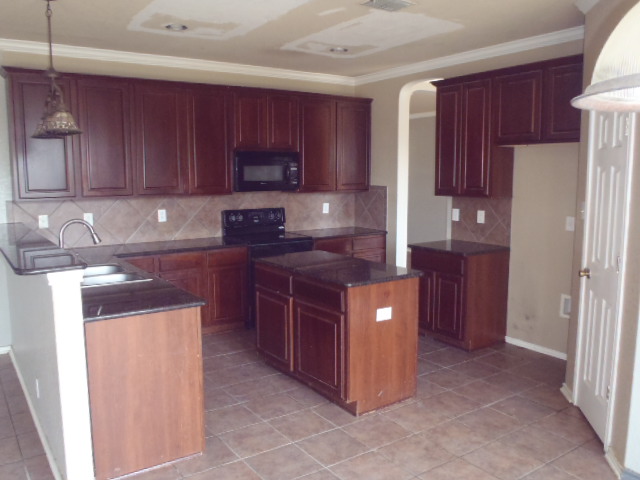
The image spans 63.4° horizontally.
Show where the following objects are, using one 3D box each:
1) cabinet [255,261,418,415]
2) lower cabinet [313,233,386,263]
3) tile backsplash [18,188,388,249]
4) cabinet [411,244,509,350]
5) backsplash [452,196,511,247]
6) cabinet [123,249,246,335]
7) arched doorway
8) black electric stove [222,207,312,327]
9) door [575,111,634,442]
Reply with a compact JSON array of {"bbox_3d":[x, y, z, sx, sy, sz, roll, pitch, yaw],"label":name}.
[{"bbox_3d":[0.088,0.656,4.051,0.626,0.900,1.277,-5,9,-34],"label":"cabinet"},{"bbox_3d":[0.192,0.376,6.298,1.069,0.890,0.624,-5,9,-34],"label":"lower cabinet"},{"bbox_3d":[-0.975,-0.244,5.433,3.888,0.526,0.630,-5,9,-34],"label":"tile backsplash"},{"bbox_3d":[1.336,0.522,5.032,0.607,0.900,0.699,-5,9,-34],"label":"cabinet"},{"bbox_3d":[1.579,-0.198,5.122,0.025,0.476,0.719,-5,9,-34],"label":"backsplash"},{"bbox_3d":[-1.438,0.527,5.201,1.286,0.890,0.624,-5,9,-34],"label":"cabinet"},{"bbox_3d":[1.194,-0.429,5.792,0.150,2.600,0.780,-5,9,-34],"label":"arched doorway"},{"bbox_3d":[-0.565,0.287,5.733,0.778,1.220,0.644,-5,9,-34],"label":"black electric stove"},{"bbox_3d":[1.716,0.177,3.120,0.060,2.060,0.680,1,7,11],"label":"door"}]

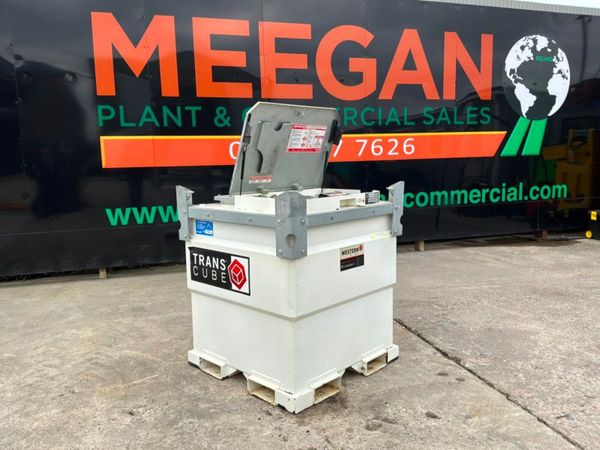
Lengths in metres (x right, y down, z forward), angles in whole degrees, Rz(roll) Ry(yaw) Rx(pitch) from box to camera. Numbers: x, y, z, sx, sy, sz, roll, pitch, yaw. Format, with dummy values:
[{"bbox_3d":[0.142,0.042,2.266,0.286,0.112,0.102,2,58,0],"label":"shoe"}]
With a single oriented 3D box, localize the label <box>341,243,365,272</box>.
[{"bbox_3d":[0.355,0.215,3.242,0.010,0.151,0.258,5,9,44],"label":"label"}]

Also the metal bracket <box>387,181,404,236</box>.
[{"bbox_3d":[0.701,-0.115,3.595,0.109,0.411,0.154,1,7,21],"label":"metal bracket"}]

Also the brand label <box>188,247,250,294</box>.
[{"bbox_3d":[-0.565,0.312,3.344,0.679,0.248,0.010,5,9,44],"label":"brand label"}]

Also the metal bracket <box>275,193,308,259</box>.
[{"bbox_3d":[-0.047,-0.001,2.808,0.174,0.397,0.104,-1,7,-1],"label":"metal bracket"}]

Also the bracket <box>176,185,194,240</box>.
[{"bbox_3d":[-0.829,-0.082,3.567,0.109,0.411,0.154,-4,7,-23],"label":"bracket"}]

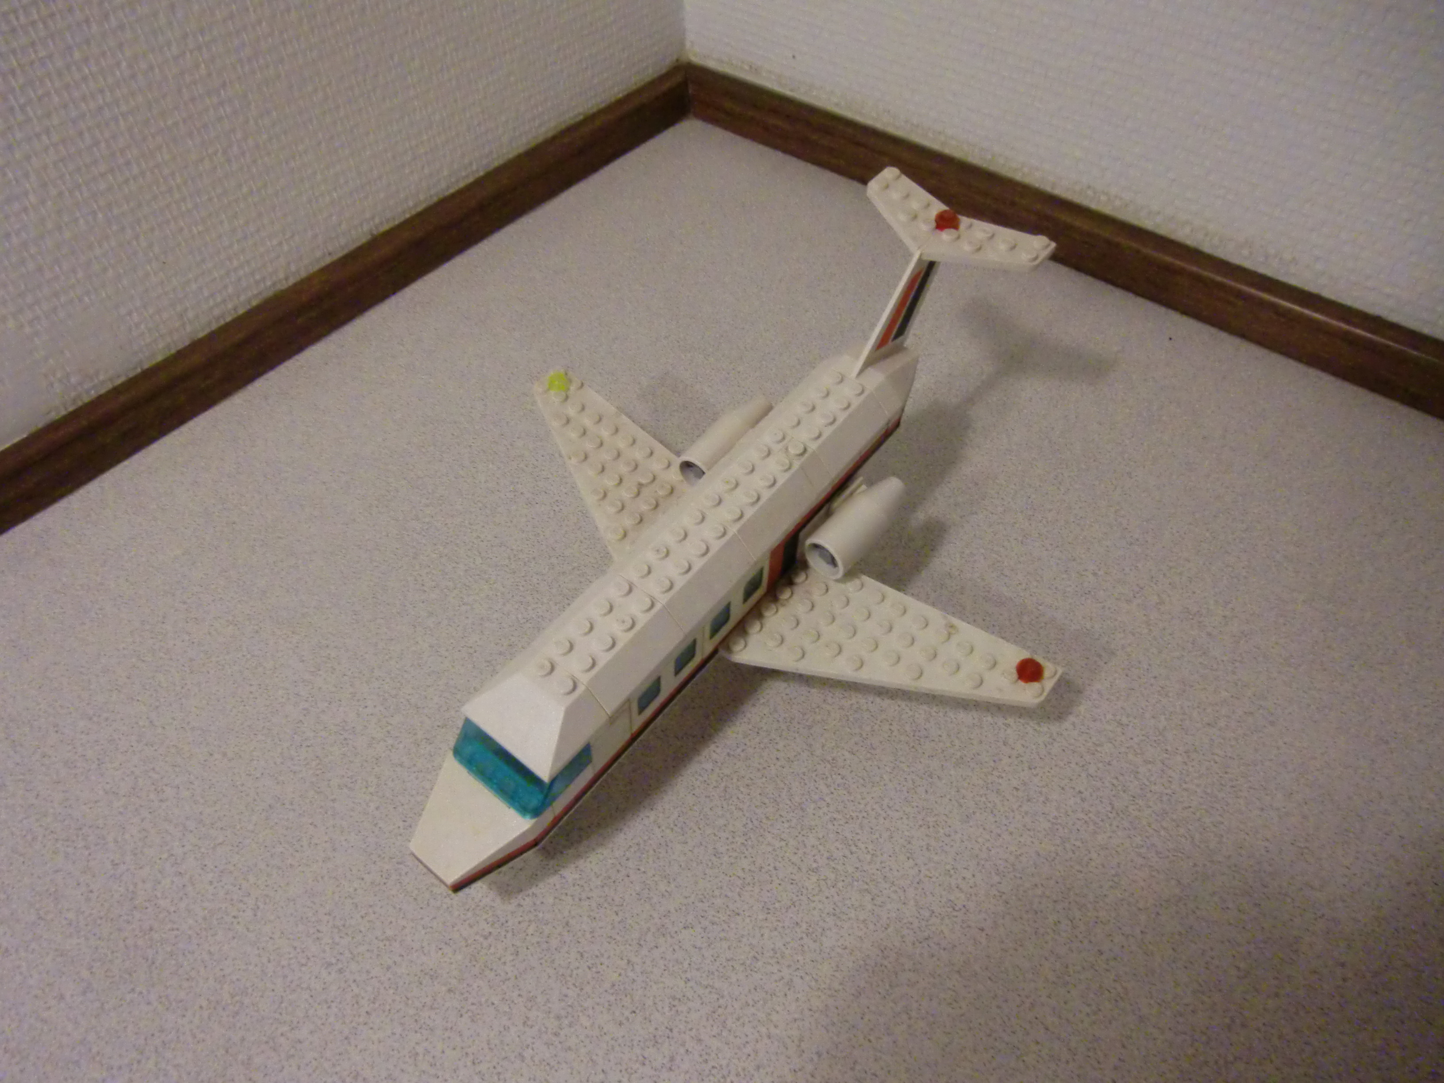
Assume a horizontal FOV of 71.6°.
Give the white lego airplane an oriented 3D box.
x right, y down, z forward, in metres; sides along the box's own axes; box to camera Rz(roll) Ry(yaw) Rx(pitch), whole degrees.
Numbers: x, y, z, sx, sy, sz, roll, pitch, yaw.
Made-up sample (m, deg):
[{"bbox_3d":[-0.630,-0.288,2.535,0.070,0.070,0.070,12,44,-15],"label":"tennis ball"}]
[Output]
[{"bbox_3d":[0.004,-0.008,0.305,0.208,0.088,0.258,32,59,22],"label":"white lego airplane"}]

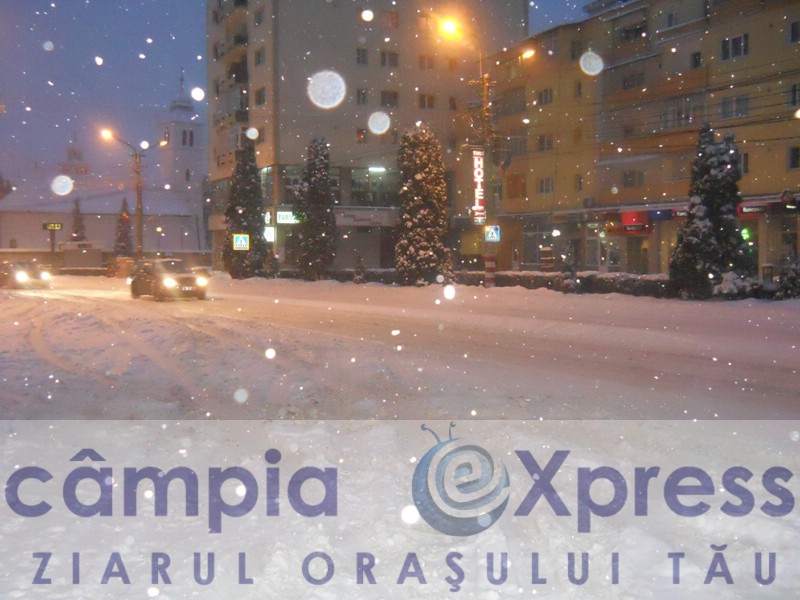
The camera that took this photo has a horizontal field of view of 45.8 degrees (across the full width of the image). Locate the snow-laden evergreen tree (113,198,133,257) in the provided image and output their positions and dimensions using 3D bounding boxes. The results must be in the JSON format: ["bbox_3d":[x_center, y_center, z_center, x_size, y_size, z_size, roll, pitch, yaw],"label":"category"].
[{"bbox_3d":[-21.380,-4.892,73.000,1.750,5.860,1.750,0,3,0],"label":"snow-laden evergreen tree"}]

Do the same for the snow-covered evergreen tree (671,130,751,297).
[{"bbox_3d":[10.779,-3.030,33.000,2.770,6.030,2.770,0,3,0],"label":"snow-covered evergreen tree"}]

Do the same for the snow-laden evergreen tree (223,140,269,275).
[{"bbox_3d":[-9.621,-5.729,59.000,2.780,8.900,2.780,0,3,0],"label":"snow-laden evergreen tree"}]

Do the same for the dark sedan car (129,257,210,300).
[{"bbox_3d":[-8.607,-0.757,35.000,1.750,1.500,4.200,-1,3,-29],"label":"dark sedan car"}]

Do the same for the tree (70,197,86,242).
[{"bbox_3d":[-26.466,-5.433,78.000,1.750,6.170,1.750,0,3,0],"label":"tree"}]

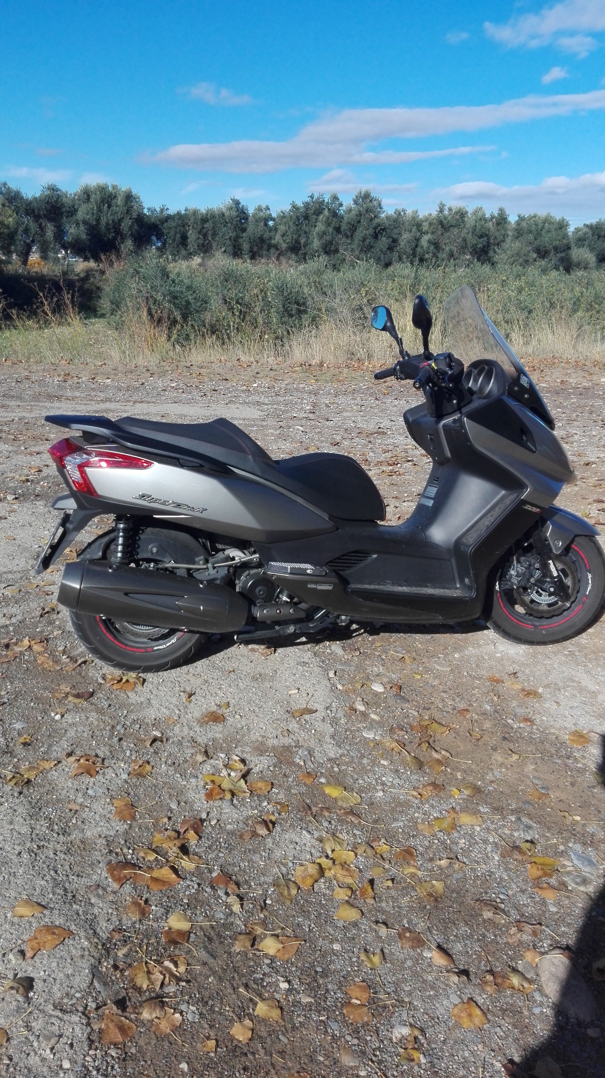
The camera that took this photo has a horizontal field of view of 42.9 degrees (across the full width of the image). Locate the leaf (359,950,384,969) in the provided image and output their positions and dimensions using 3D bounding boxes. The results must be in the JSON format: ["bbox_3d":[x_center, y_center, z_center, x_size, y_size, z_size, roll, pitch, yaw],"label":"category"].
[{"bbox_3d":[0.154,0.914,1.677,0.050,0.018,0.039,-2,20,-5],"label":"leaf"}]

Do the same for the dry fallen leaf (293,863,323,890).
[{"bbox_3d":[0.017,0.839,1.919,0.069,0.013,0.084,-5,20,-14],"label":"dry fallen leaf"}]

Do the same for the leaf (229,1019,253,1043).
[{"bbox_3d":[-0.120,0.996,1.562,0.038,0.014,0.040,13,24,32],"label":"leaf"}]

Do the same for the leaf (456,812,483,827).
[{"bbox_3d":[0.451,0.757,2.080,0.065,0.012,0.036,0,20,0],"label":"leaf"}]

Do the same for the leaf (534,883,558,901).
[{"bbox_3d":[0.589,0.843,1.845,0.033,0.015,0.044,-16,26,-37],"label":"leaf"}]

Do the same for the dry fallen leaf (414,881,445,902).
[{"bbox_3d":[0.313,0.851,1.865,0.075,0.010,0.057,0,20,-1],"label":"dry fallen leaf"}]

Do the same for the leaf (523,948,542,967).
[{"bbox_3d":[0.517,0.934,1.731,0.031,0.012,0.042,18,27,40],"label":"leaf"}]

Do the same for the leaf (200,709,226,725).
[{"bbox_3d":[-0.305,0.604,2.611,0.083,0.020,0.058,-1,20,-3],"label":"leaf"}]

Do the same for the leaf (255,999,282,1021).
[{"bbox_3d":[-0.061,0.961,1.578,0.060,0.010,0.045,8,21,20],"label":"leaf"}]

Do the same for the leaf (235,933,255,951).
[{"bbox_3d":[-0.131,0.892,1.705,0.036,0.020,0.035,2,20,5],"label":"leaf"}]

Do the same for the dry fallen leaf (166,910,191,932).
[{"bbox_3d":[-0.281,0.886,1.789,0.057,0.010,0.052,8,21,21],"label":"dry fallen leaf"}]

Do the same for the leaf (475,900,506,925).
[{"bbox_3d":[0.450,0.889,1.844,0.070,0.018,0.051,4,21,11],"label":"leaf"}]

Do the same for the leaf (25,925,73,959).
[{"bbox_3d":[-0.576,0.905,1.729,0.088,0.015,0.096,5,20,15],"label":"leaf"}]

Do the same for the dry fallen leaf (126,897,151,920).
[{"bbox_3d":[-0.383,0.867,1.807,0.058,0.015,0.049,10,22,25],"label":"dry fallen leaf"}]

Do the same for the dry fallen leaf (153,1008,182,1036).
[{"bbox_3d":[-0.277,0.988,1.578,0.052,0.018,0.050,8,22,21],"label":"dry fallen leaf"}]

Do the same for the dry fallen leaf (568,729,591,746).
[{"bbox_3d":[0.889,0.641,2.474,0.075,0.015,0.064,-15,24,-36],"label":"dry fallen leaf"}]

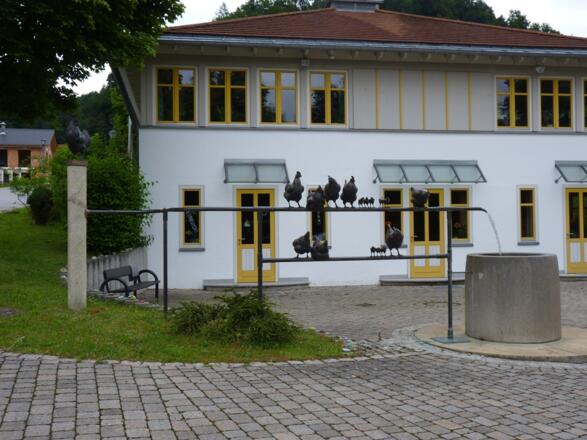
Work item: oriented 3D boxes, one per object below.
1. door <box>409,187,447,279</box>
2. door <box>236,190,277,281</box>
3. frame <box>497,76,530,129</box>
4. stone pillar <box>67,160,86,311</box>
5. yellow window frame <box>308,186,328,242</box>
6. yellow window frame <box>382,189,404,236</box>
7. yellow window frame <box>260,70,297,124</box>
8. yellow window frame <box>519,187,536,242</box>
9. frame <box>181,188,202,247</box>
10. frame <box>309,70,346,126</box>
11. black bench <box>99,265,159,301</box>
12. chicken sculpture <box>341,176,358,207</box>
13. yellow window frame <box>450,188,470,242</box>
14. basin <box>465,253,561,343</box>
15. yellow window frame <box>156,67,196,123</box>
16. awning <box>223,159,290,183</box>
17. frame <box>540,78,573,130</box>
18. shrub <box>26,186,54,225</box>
[{"bbox_3d":[3.393,0.330,16.787,0.941,2.279,0.100,-1,-1,-10],"label":"door"},{"bbox_3d":[-0.874,0.373,15.685,0.949,2.232,0.120,-1,0,-10],"label":"door"},{"bbox_3d":[5.705,-3.066,17.214,0.942,1.344,0.100,-1,-1,-10],"label":"frame"},{"bbox_3d":[-3.072,0.223,9.400,0.260,2.128,0.260,-1,0,-10],"label":"stone pillar"},{"bbox_3d":[0.620,-0.120,16.328,0.499,1.366,0.100,-1,-1,-10],"label":"yellow window frame"},{"bbox_3d":[2.498,-0.143,16.643,0.510,1.319,0.100,-1,-1,-10],"label":"yellow window frame"},{"bbox_3d":[-0.353,-2.938,15.808,0.895,1.298,0.120,-1,0,-10],"label":"yellow window frame"},{"bbox_3d":[6.108,-0.157,17.248,0.486,1.383,0.100,-1,-1,-10],"label":"yellow window frame"},{"bbox_3d":[-2.377,-0.064,15.424,0.457,1.341,0.120,-1,0,-10],"label":"frame"},{"bbox_3d":[0.843,-2.958,16.019,0.907,1.306,0.120,-1,0,-10],"label":"frame"},{"bbox_3d":[-2.953,1.250,12.088,0.560,0.760,1.643,-1,-1,7],"label":"black bench"},{"bbox_3d":[0.685,-0.338,8.050,0.190,0.383,0.280,0,0,-24],"label":"chicken sculpture"},{"bbox_3d":[4.252,-0.142,16.937,0.515,1.350,0.100,-1,-1,-10],"label":"yellow window frame"},{"bbox_3d":[2.805,0.962,8.454,1.153,1.034,1.153,-1,0,0],"label":"basin"},{"bbox_3d":[-2.741,-2.917,15.387,0.910,1.298,0.120,-1,0,-10],"label":"yellow window frame"},{"bbox_3d":[-0.870,-1.153,15.426,1.485,0.590,0.550,-1,0,-10],"label":"awning"},{"bbox_3d":[6.780,-3.023,17.067,0.911,1.313,0.120,-1,0,-10],"label":"frame"},{"bbox_3d":[-6.505,-0.373,17.000,0.750,1.000,0.750,-1,-1,0],"label":"shrub"}]

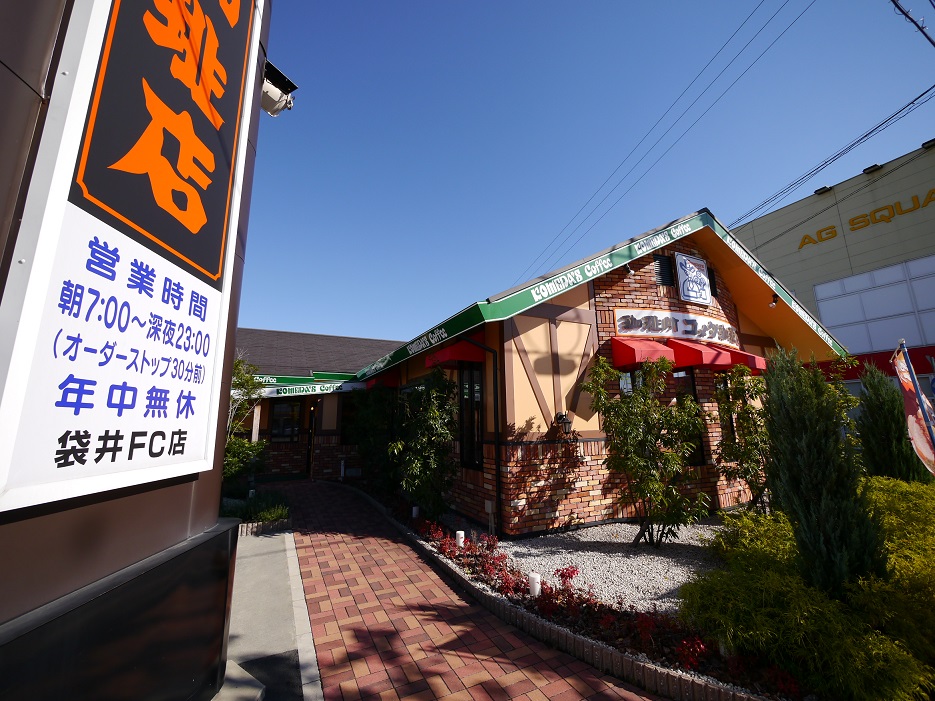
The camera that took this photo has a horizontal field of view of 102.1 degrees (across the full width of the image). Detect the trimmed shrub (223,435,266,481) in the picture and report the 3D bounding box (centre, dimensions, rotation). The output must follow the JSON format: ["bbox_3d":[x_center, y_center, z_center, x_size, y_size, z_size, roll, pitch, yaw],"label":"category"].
[{"bbox_3d":[-4.942,2.425,8.150,1.000,1.220,1.000,5,-12,-30],"label":"trimmed shrub"}]

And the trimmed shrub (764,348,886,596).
[{"bbox_3d":[3.095,1.026,3.344,0.620,2.205,0.620,-10,-14,41],"label":"trimmed shrub"}]

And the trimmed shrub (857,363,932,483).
[{"bbox_3d":[5.373,1.252,4.799,0.560,2.233,0.560,9,-14,-42],"label":"trimmed shrub"}]

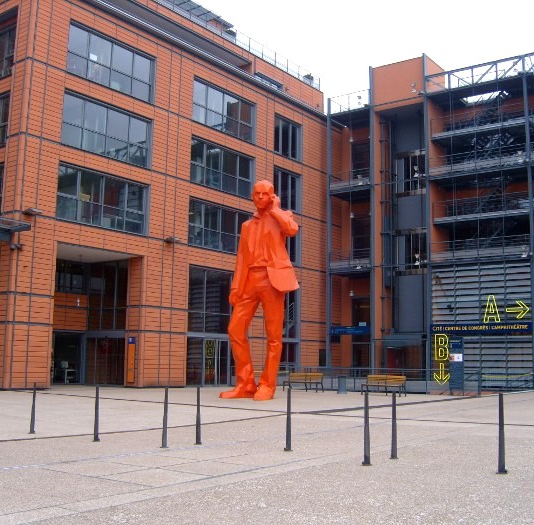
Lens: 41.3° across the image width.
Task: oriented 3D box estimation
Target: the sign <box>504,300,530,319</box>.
[{"bbox_3d":[14.182,2.685,39.987,1.310,1.015,0.100,-5,-10,37],"label":"sign"}]

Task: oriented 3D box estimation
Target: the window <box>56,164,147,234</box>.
[{"bbox_3d":[-7.851,-2.946,34.174,0.250,2.655,5.523,-5,-10,37],"label":"window"}]

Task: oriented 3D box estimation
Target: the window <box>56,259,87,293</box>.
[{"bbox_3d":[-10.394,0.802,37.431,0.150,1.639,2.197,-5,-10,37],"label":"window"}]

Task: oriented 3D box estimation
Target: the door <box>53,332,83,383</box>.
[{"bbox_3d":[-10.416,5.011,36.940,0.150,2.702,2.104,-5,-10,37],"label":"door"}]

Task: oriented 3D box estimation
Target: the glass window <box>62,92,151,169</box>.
[{"bbox_3d":[-7.740,-6.381,34.697,0.250,2.621,5.581,-5,-10,37],"label":"glass window"}]

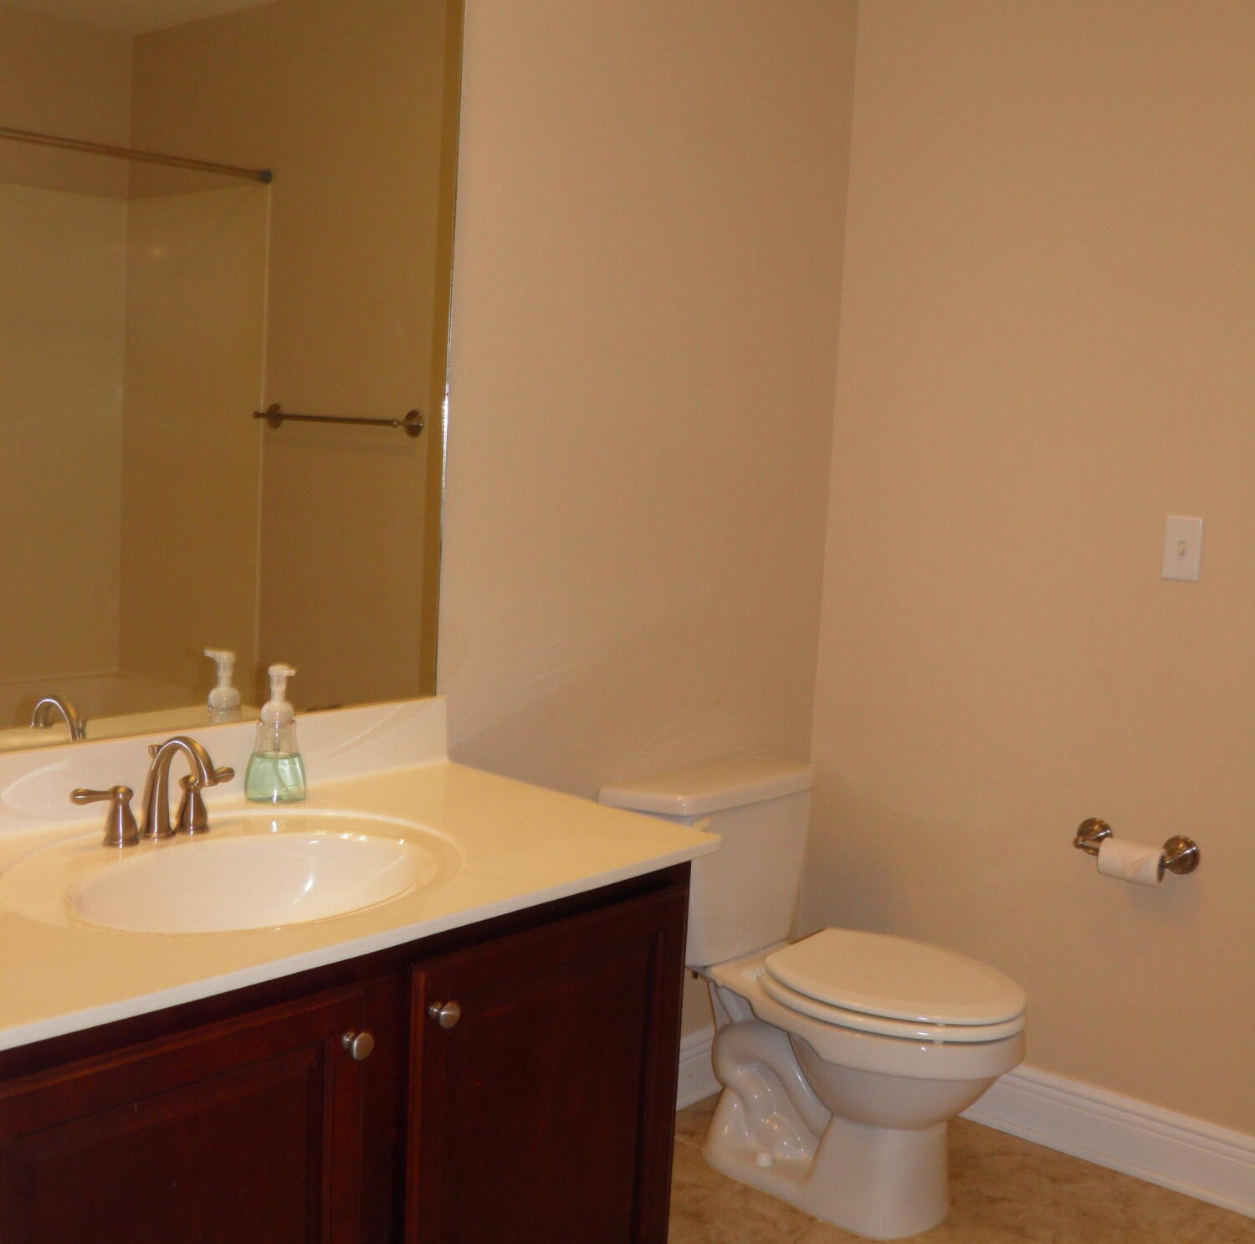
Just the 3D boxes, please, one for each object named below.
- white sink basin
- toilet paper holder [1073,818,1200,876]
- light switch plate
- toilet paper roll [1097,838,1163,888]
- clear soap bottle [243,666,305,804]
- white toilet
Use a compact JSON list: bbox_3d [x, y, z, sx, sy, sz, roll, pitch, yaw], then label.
[{"bbox_3d":[-0.460,0.369,1.768,0.390,0.130,0.490,9,10,42],"label":"white sink basin"},{"bbox_3d":[0.920,0.417,2.664,0.232,0.066,0.075,9,10,42],"label":"toilet paper holder"},{"bbox_3d":[0.991,-0.129,2.595,0.071,0.115,0.012,9,10,42],"label":"light switch plate"},{"bbox_3d":[0.920,0.437,2.648,0.110,0.064,0.064,9,10,42],"label":"toilet paper roll"},{"bbox_3d":[-0.513,0.160,2.124,0.070,0.190,0.077,3,7,0],"label":"clear soap bottle"},{"bbox_3d":[0.369,0.676,2.668,0.730,0.705,0.440,9,10,42],"label":"white toilet"}]

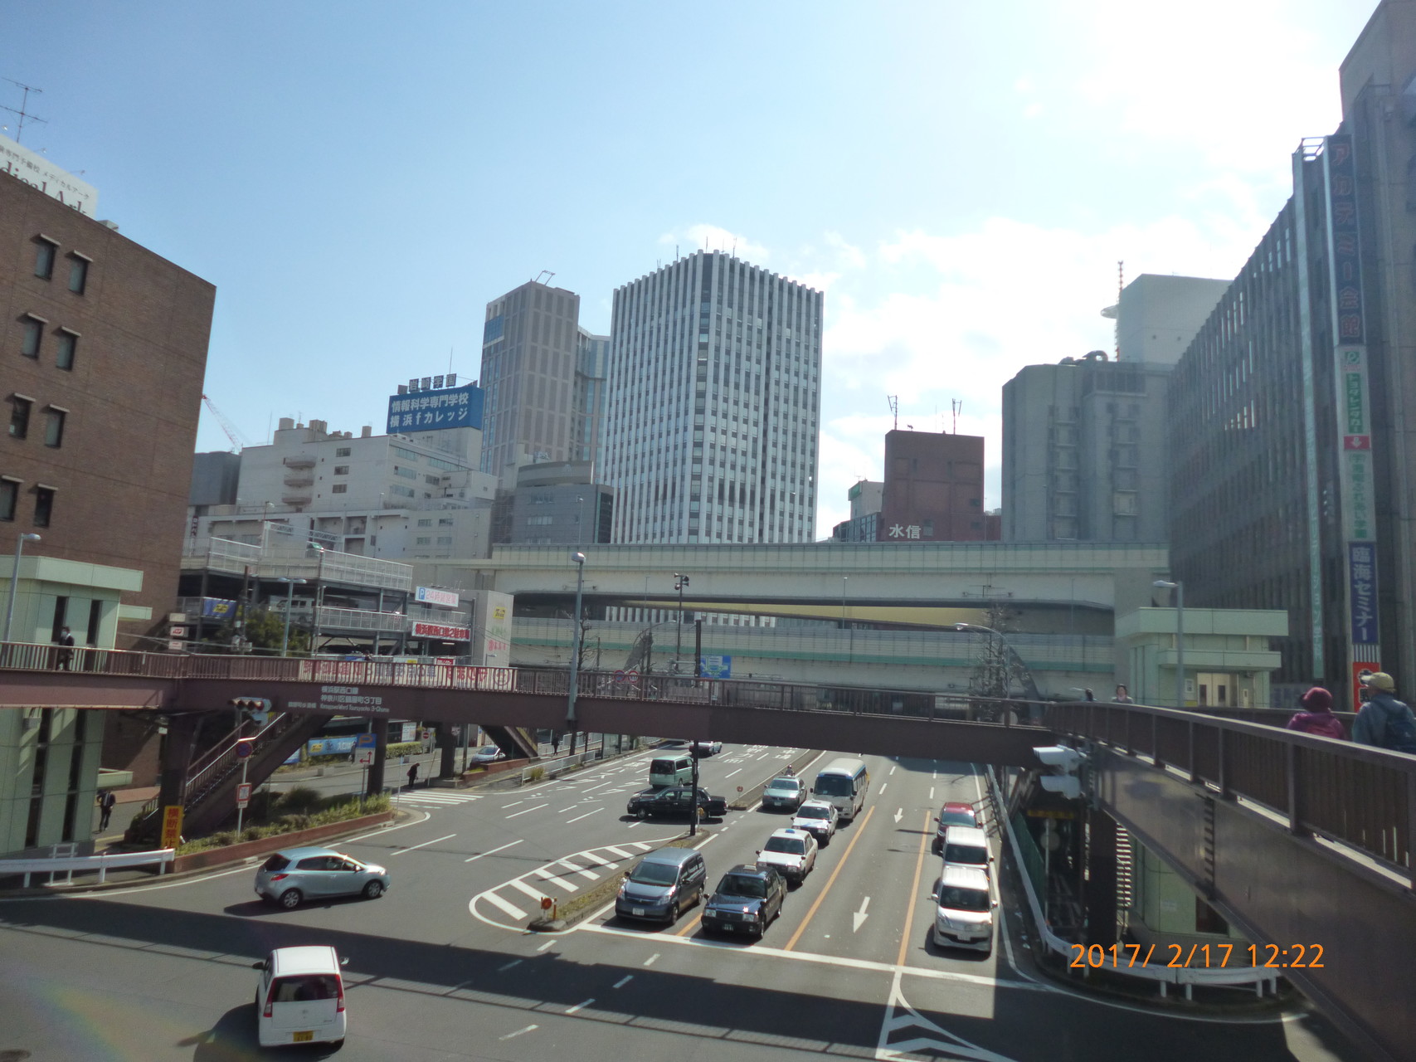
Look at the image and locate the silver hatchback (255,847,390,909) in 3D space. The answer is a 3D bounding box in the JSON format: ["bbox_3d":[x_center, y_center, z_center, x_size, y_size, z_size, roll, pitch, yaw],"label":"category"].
[{"bbox_3d":[-11.458,10.332,29.656,1.695,1.475,3.885,-5,-11,44],"label":"silver hatchback"}]

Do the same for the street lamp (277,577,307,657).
[{"bbox_3d":[-23.133,8.174,53.190,1.550,11.307,0.350,6,-9,-20],"label":"street lamp"}]

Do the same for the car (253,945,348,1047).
[{"bbox_3d":[-7.973,8.984,19.222,1.475,1.500,3.395,7,-9,-24],"label":"car"}]

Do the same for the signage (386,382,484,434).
[{"bbox_3d":[-57.169,-24.515,205.306,23.443,8.200,3.514,-2,-9,30],"label":"signage"}]

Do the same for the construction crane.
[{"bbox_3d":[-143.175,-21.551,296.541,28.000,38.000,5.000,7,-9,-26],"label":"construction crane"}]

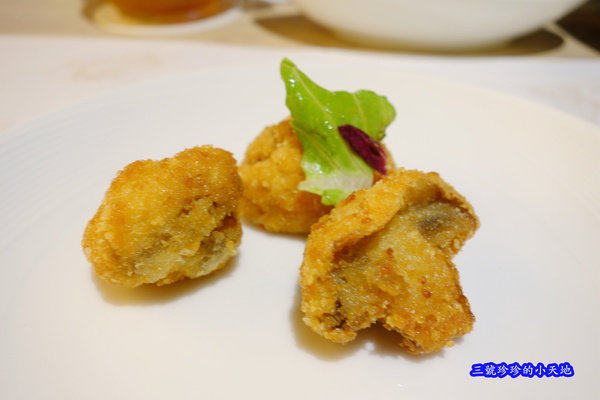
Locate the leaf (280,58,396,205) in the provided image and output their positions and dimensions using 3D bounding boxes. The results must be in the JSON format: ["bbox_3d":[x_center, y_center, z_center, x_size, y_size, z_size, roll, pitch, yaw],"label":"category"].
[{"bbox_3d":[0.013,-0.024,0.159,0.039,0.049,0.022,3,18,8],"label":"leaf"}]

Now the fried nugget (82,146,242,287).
[{"bbox_3d":[-0.043,0.005,0.152,0.048,0.039,0.041,-9,38,-11],"label":"fried nugget"}]

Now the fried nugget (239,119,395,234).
[{"bbox_3d":[0.006,-0.010,0.175,0.057,0.034,0.048,0,38,0],"label":"fried nugget"}]

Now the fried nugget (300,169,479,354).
[{"bbox_3d":[0.023,0.017,0.128,0.045,0.049,0.041,-3,38,-5],"label":"fried nugget"}]

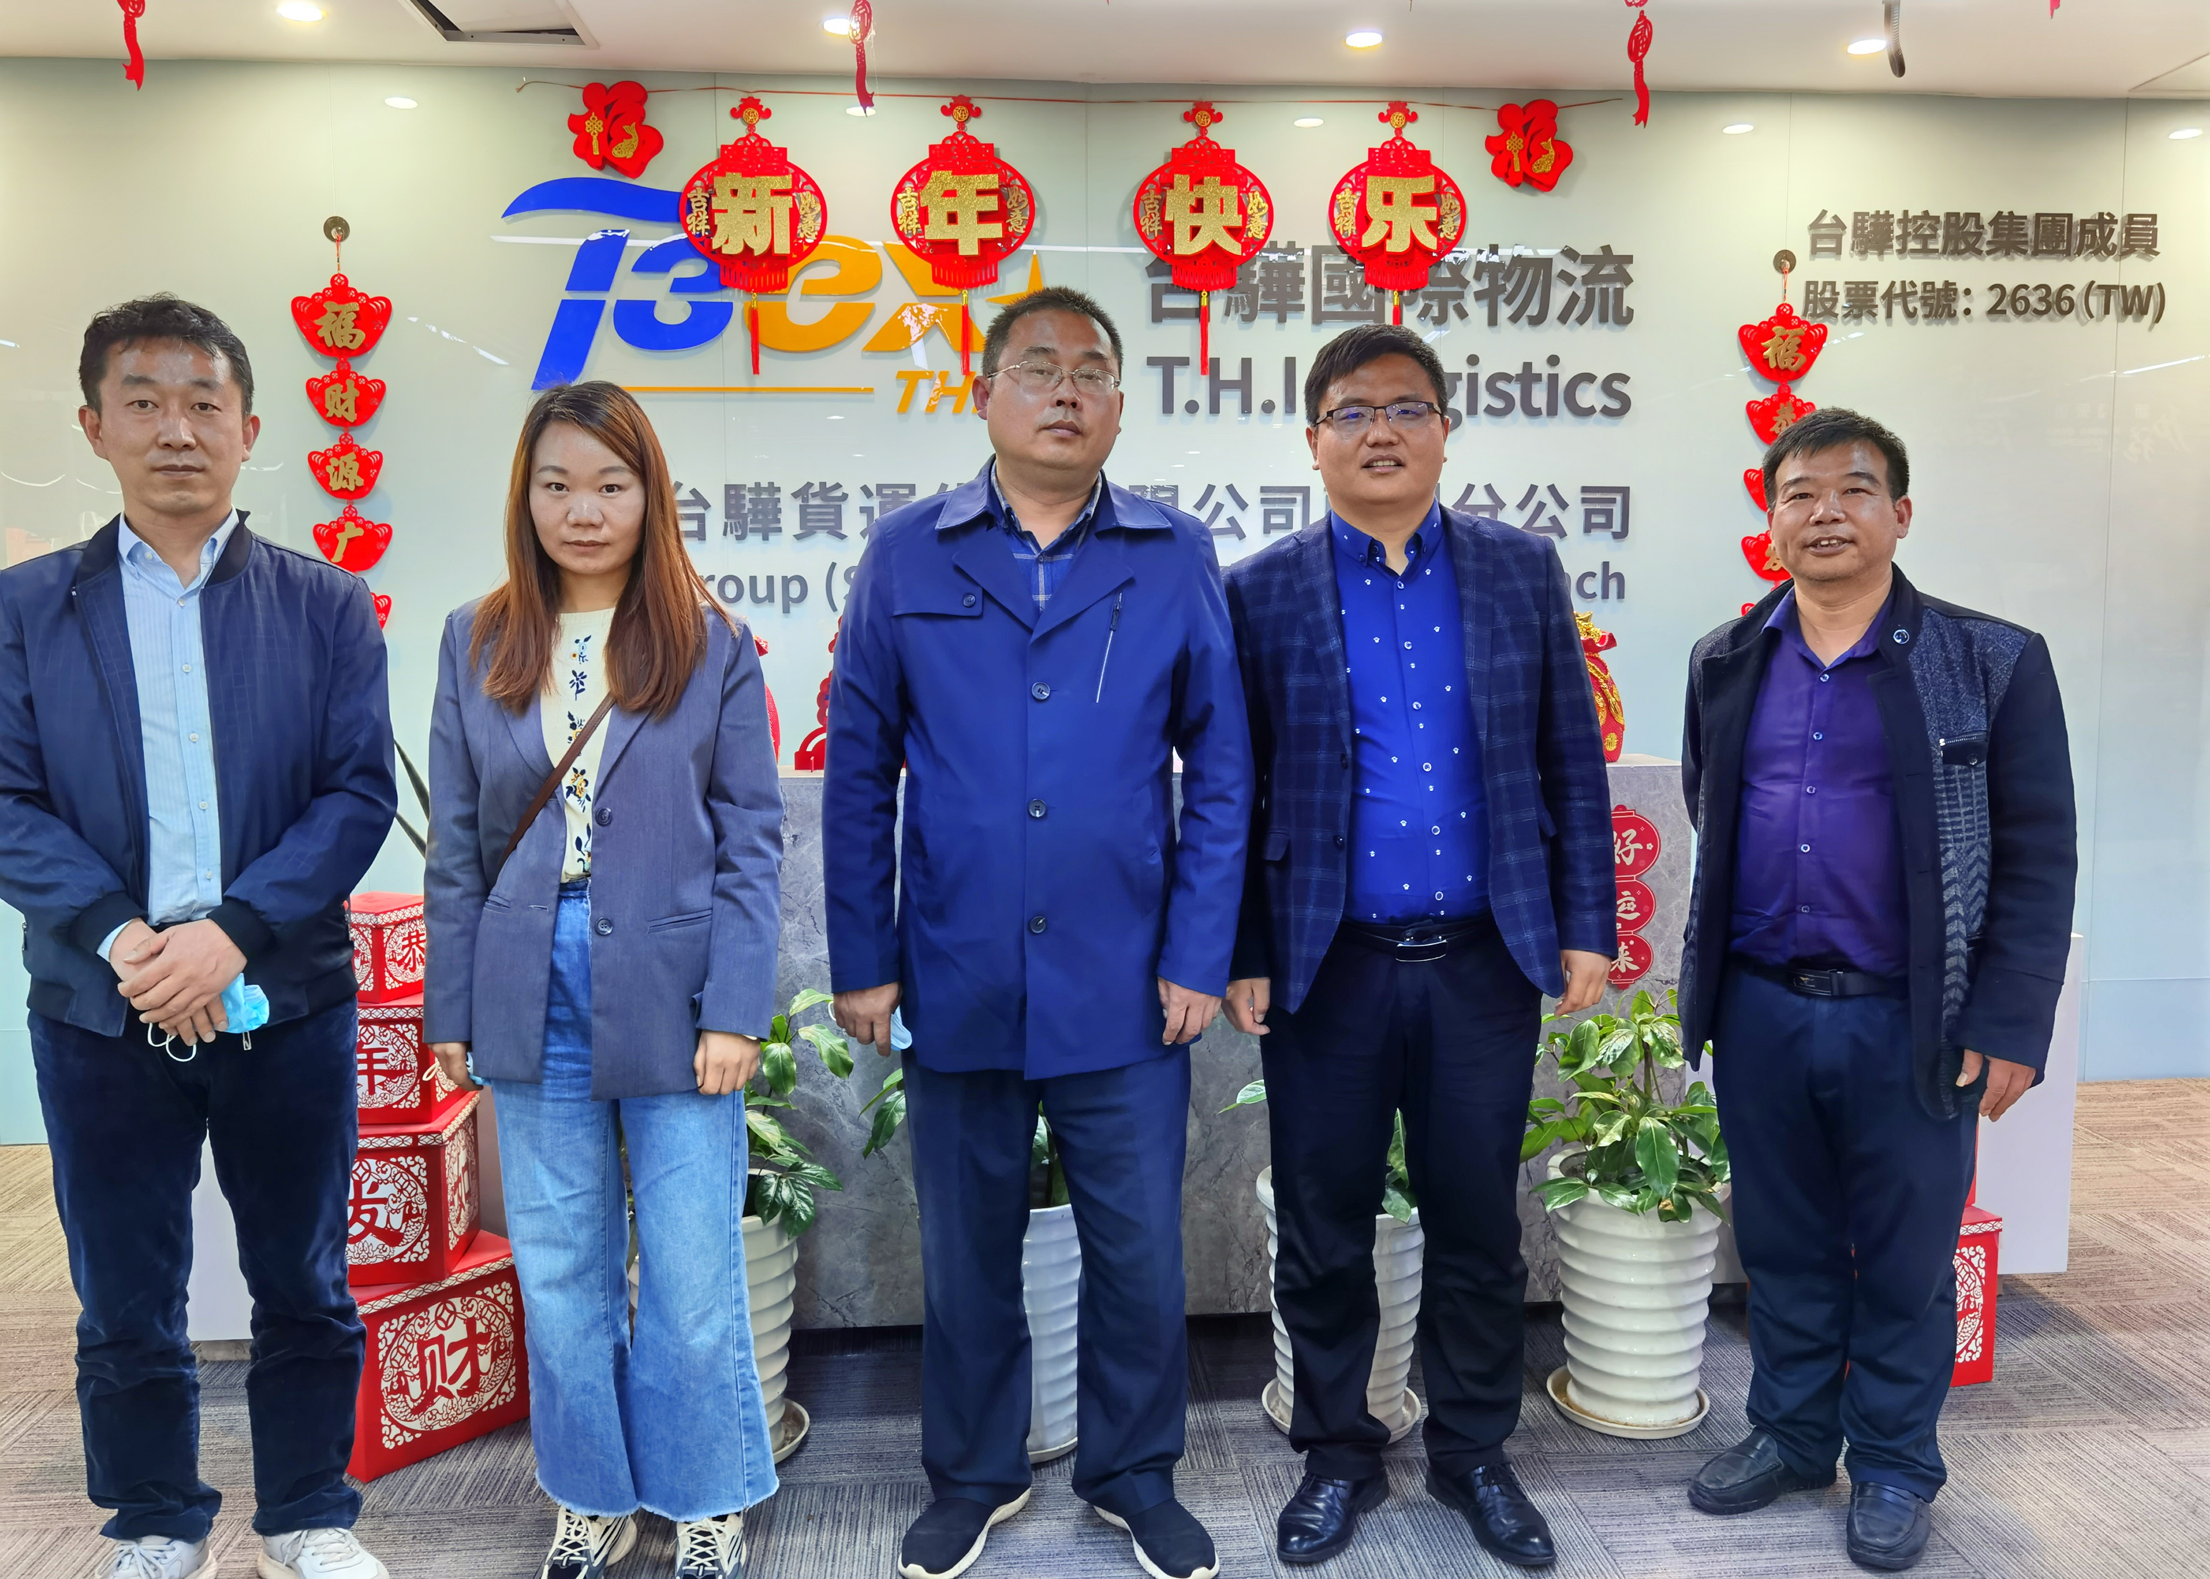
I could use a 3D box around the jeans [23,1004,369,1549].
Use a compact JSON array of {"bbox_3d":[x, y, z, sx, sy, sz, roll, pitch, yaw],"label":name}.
[{"bbox_3d":[-1.280,0.617,2.479,0.420,0.860,0.260,-2,6,-20],"label":"jeans"}]

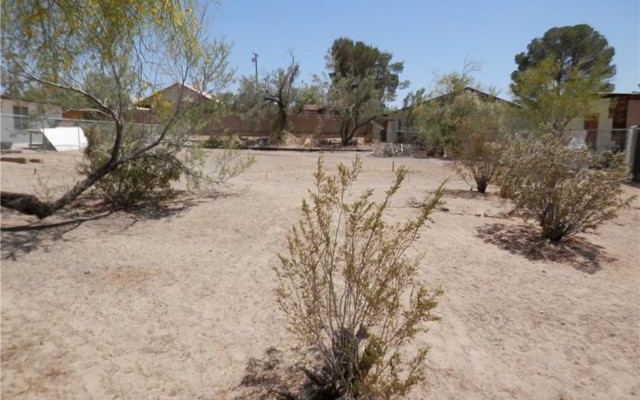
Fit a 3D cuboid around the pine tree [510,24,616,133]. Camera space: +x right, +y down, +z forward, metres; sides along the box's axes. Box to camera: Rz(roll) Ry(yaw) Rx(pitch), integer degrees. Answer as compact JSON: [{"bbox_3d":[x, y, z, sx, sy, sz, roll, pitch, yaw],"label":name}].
[{"bbox_3d":[17.083,-8.385,32.426,6.448,7.506,6.125,4,10,27],"label":"pine tree"}]

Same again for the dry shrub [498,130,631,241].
[{"bbox_3d":[2.932,-0.174,5.543,1.371,1.304,1.303,5,10,28],"label":"dry shrub"}]

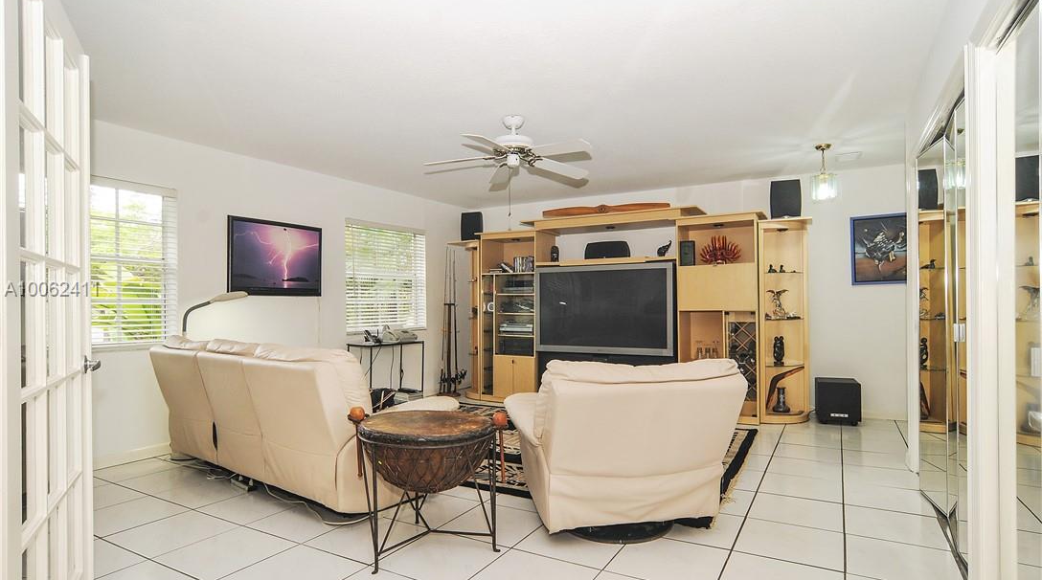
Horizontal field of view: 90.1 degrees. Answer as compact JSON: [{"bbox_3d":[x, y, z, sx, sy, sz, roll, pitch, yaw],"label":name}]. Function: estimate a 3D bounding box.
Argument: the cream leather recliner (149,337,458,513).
[{"bbox_3d":[-1.552,0.804,3.659,2.211,0.977,0.960,-1,-1,35],"label":"cream leather recliner"}]

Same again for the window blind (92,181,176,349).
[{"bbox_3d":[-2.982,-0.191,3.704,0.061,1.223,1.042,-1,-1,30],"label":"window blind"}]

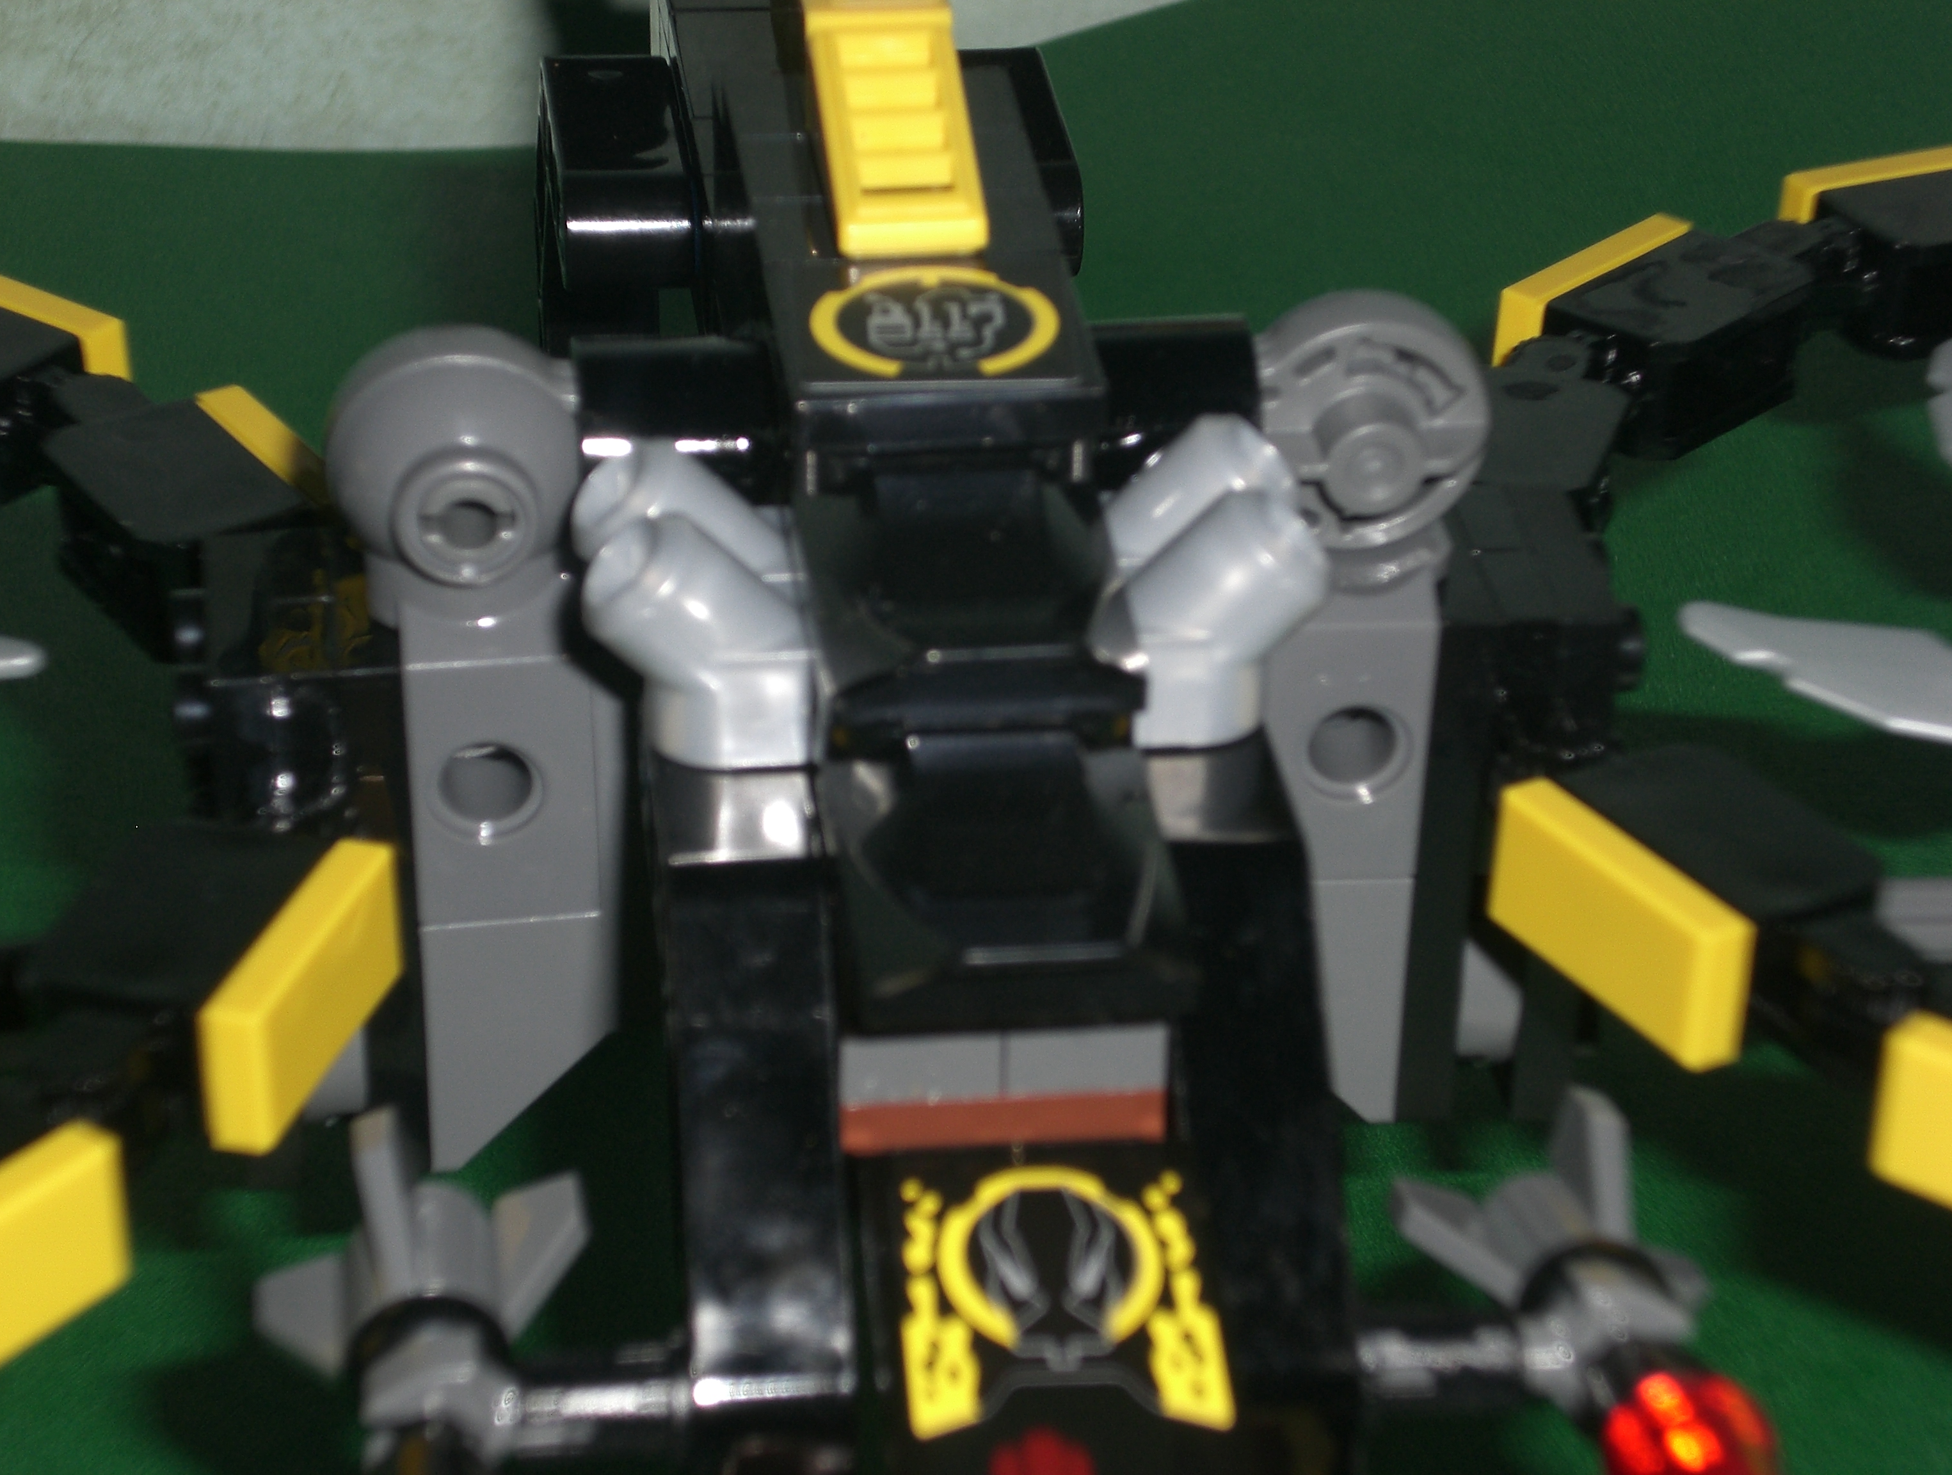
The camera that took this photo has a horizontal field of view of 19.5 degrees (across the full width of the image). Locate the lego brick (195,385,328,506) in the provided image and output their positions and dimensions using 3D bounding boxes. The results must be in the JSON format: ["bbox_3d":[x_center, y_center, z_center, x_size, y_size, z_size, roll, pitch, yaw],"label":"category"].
[{"bbox_3d":[-0.041,-0.014,0.332,0.003,0.008,0.016,-18,35,-27],"label":"lego brick"}]

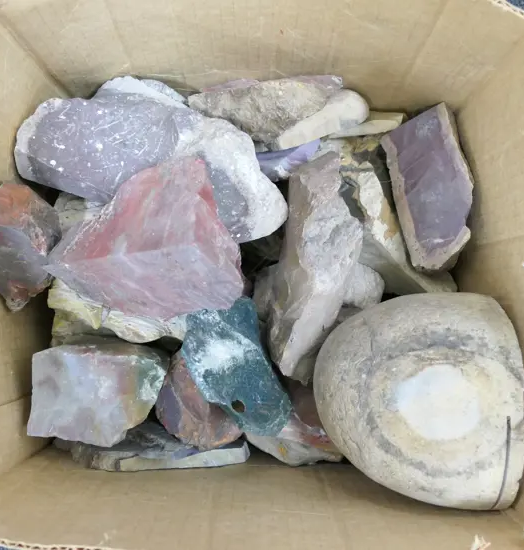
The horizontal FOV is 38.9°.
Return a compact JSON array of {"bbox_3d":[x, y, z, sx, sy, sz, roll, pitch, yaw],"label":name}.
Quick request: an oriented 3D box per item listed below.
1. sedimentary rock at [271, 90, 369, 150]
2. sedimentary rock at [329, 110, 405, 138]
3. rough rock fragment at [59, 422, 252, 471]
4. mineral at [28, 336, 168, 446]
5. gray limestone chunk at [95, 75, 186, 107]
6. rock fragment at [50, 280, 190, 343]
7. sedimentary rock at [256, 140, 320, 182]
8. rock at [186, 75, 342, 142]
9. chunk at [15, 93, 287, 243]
[{"bbox_3d":[0.038,-0.102,0.492,0.067,0.038,0.031,-27,87,-1],"label":"sedimentary rock"},{"bbox_3d":[0.072,-0.104,0.515,0.055,0.030,0.025,-7,87,0],"label":"sedimentary rock"},{"bbox_3d":[-0.073,0.113,0.505,0.122,0.045,0.038,-3,87,0],"label":"rough rock fragment"},{"bbox_3d":[-0.104,0.073,0.470,0.083,0.055,0.066,-2,87,0],"label":"mineral"},{"bbox_3d":[-0.084,-0.121,0.510,0.060,0.042,0.038,8,87,1],"label":"gray limestone chunk"},{"bbox_3d":[-0.097,0.021,0.500,0.088,0.050,0.055,8,87,1],"label":"rock fragment"},{"bbox_3d":[0.015,-0.079,0.518,0.050,0.034,0.032,-12,87,0],"label":"sedimentary rock"},{"bbox_3d":[0.001,-0.114,0.512,0.102,0.055,0.048,0,87,0],"label":"rock"},{"bbox_3d":[-0.064,-0.067,0.452,0.155,0.060,0.075,20,88,1],"label":"chunk"}]

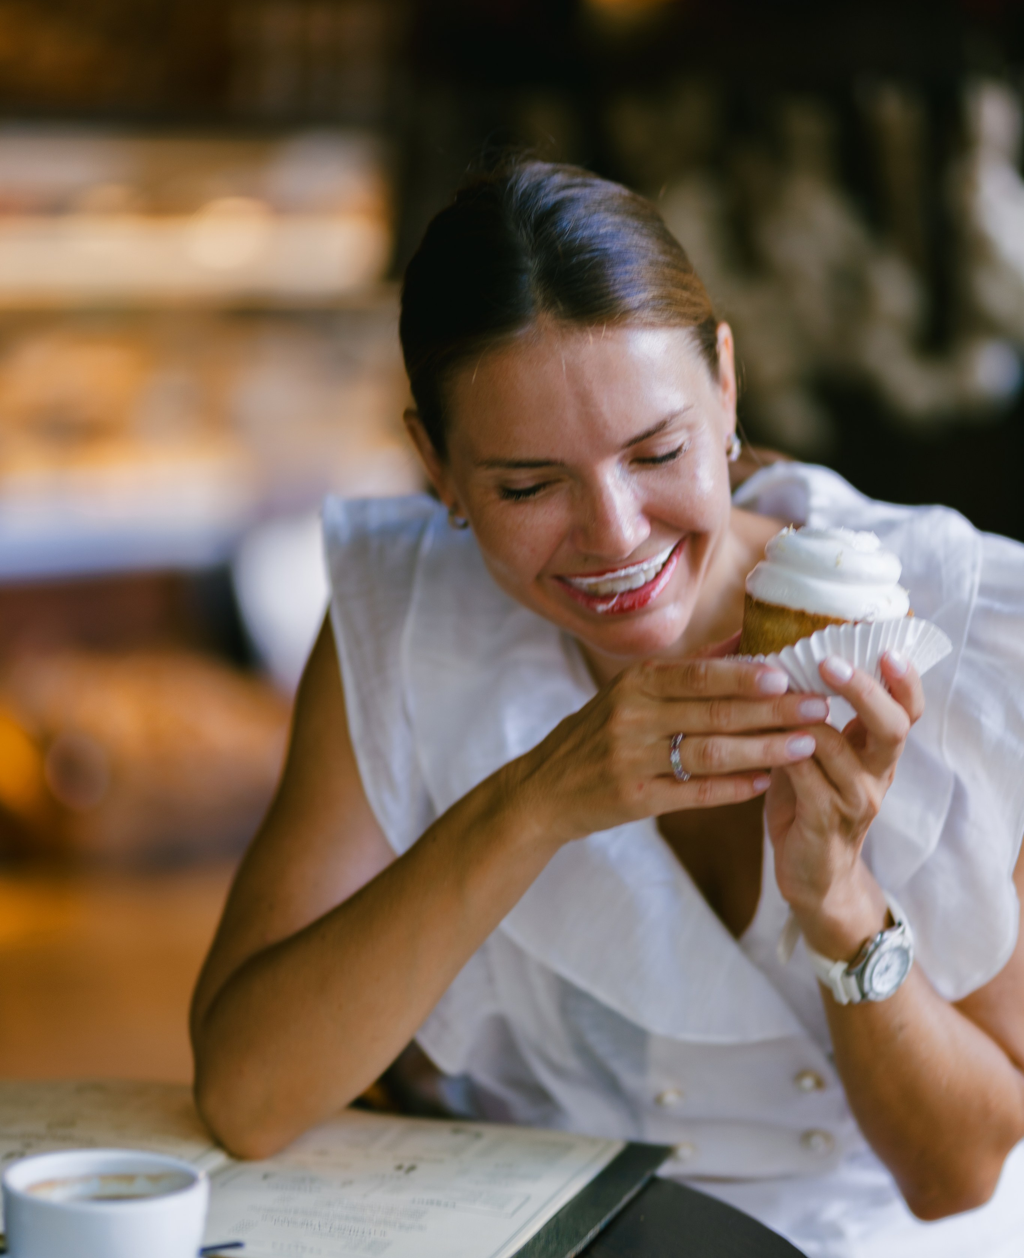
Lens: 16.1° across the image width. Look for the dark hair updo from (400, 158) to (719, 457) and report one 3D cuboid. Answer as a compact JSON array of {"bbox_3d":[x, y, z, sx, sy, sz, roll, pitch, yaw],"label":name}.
[{"bbox_3d":[0.023,-0.140,1.803,0.158,0.190,0.215,-14,26,-10],"label":"dark hair updo"}]

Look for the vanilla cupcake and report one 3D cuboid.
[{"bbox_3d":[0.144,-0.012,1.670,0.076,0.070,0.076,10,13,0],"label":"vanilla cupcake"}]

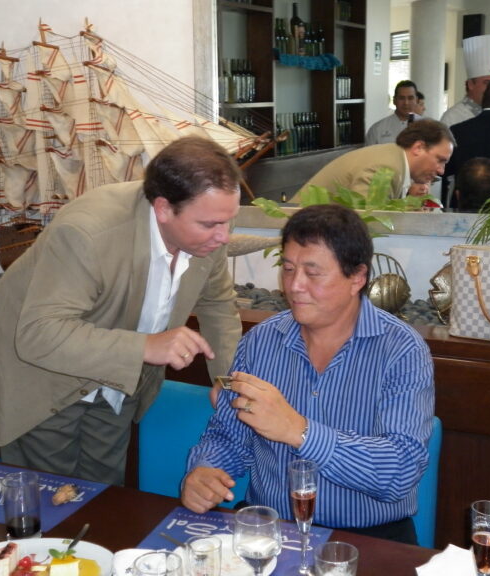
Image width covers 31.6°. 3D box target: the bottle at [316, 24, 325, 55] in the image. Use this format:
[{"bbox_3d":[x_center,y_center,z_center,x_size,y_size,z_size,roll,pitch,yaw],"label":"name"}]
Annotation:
[{"bbox_3d":[0.637,-2.084,7.300,0.080,0.305,0.080,-1,13,0],"label":"bottle"}]

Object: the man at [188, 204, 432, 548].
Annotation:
[{"bbox_3d":[0.132,0.533,1.939,0.560,1.395,0.720,4,14,25],"label":"man"}]

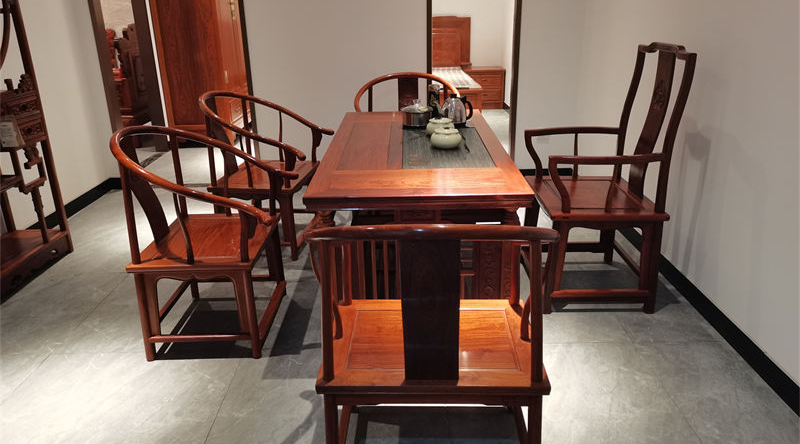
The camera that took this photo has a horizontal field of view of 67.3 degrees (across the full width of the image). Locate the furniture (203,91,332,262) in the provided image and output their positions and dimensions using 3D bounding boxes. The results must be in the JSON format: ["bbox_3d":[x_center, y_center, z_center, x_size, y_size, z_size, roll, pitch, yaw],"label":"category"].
[{"bbox_3d":[-0.783,-0.314,3.522,0.670,0.885,0.645,2,20,7],"label":"furniture"}]

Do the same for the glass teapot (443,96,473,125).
[{"bbox_3d":[0.277,-0.561,2.982,0.168,0.155,0.130,-1,20,0],"label":"glass teapot"}]

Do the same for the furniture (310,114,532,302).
[{"bbox_3d":[0.076,0.009,2.768,0.739,0.765,1.594,-1,20,1],"label":"furniture"}]

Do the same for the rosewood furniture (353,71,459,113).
[{"bbox_3d":[0.044,-0.541,4.116,0.645,0.885,0.670,-1,20,0],"label":"rosewood furniture"}]

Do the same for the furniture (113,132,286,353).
[{"bbox_3d":[-0.807,0.038,2.548,0.670,0.885,0.645,-1,20,0],"label":"furniture"}]

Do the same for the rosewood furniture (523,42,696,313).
[{"bbox_3d":[0.913,-0.236,2.823,0.580,1.165,0.650,-1,20,0],"label":"rosewood furniture"}]

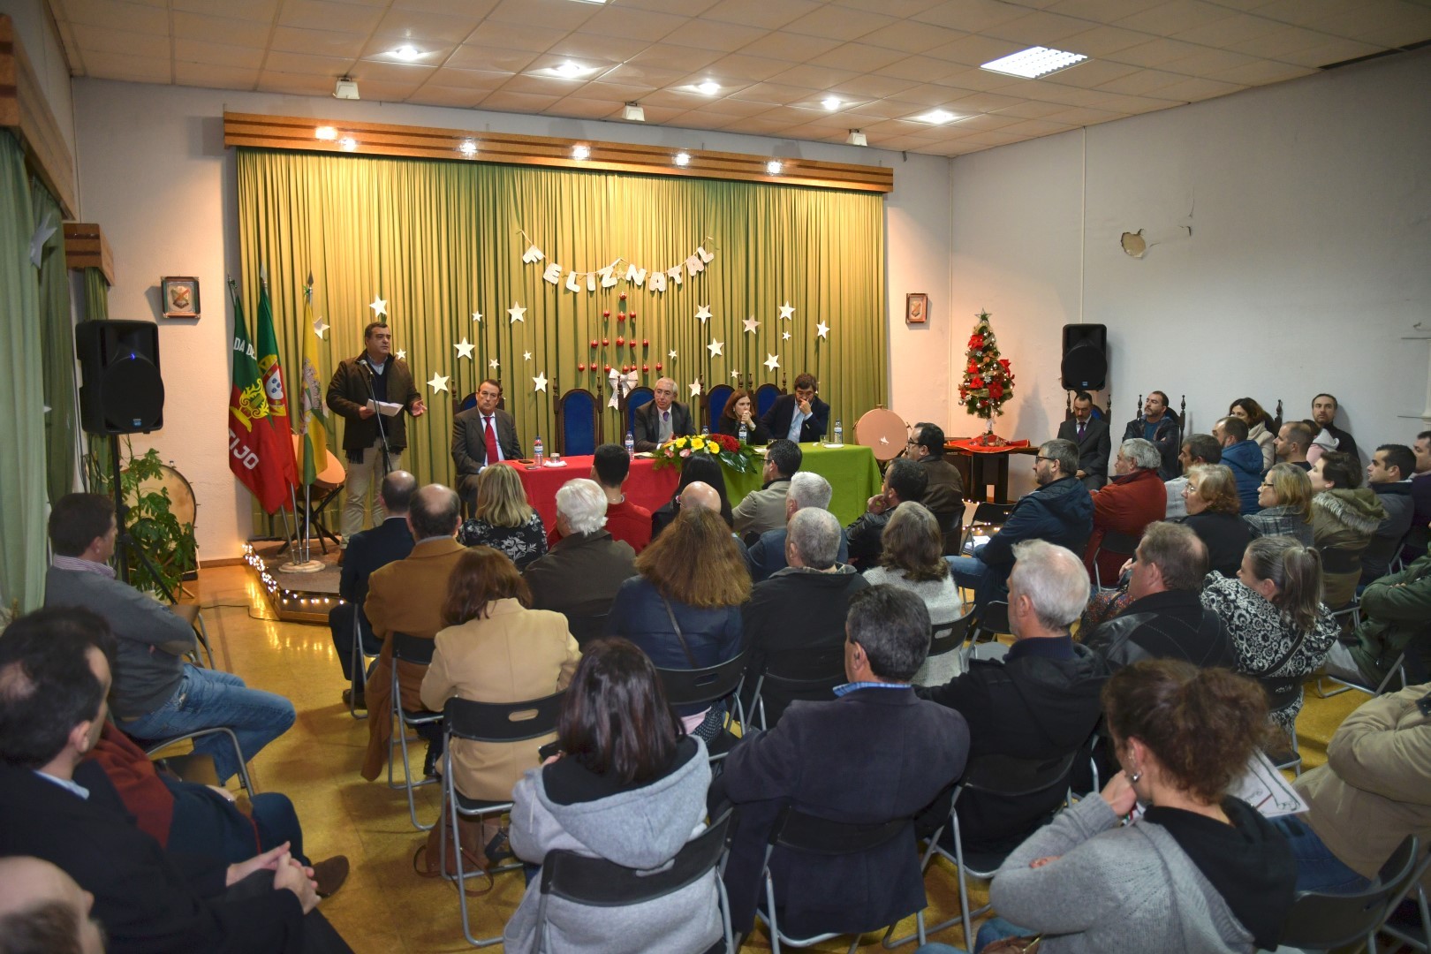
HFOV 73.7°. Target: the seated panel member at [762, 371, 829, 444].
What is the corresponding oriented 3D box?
[{"bbox_3d":[0.703,-0.251,8.402,0.580,1.280,0.750,-3,9,-16],"label":"seated panel member"}]

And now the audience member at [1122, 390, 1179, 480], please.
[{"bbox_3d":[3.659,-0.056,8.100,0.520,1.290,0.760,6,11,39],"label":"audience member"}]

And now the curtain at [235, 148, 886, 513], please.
[{"bbox_3d":[-0.954,-1.271,8.933,6.250,3.080,0.250,-4,9,-26],"label":"curtain"}]

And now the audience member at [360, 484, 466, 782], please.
[{"bbox_3d":[-1.113,0.648,3.863,0.600,1.280,0.780,-6,10,-29],"label":"audience member"}]

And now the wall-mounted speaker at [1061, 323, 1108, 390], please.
[{"bbox_3d":[3.716,-1.205,9.603,0.410,0.670,0.380,2,9,18],"label":"wall-mounted speaker"}]

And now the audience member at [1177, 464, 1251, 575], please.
[{"bbox_3d":[2.070,0.535,4.529,0.520,1.230,0.800,-7,11,-40],"label":"audience member"}]

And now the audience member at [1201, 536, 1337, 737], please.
[{"bbox_3d":[1.659,0.737,3.230,0.520,1.180,0.750,-7,10,-36],"label":"audience member"}]

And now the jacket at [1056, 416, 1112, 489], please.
[{"bbox_3d":[3.256,-0.198,8.458,0.520,0.650,0.420,6,10,35],"label":"jacket"}]

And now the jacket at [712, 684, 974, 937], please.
[{"bbox_3d":[0.310,0.781,2.359,0.590,0.640,0.440,-3,9,-17],"label":"jacket"}]

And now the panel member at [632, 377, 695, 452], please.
[{"bbox_3d":[-0.361,-0.158,7.848,0.540,1.280,0.750,-2,9,-9],"label":"panel member"}]

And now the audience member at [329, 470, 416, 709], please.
[{"bbox_3d":[-1.580,0.559,4.698,0.570,1.230,0.760,-6,10,-29],"label":"audience member"}]

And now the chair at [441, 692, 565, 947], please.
[{"bbox_3d":[-0.667,1.005,3.135,0.460,0.780,0.460,-6,10,-29],"label":"chair"}]

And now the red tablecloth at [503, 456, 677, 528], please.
[{"bbox_3d":[-0.784,0.229,6.768,1.380,0.700,0.740,-5,9,-28],"label":"red tablecloth"}]

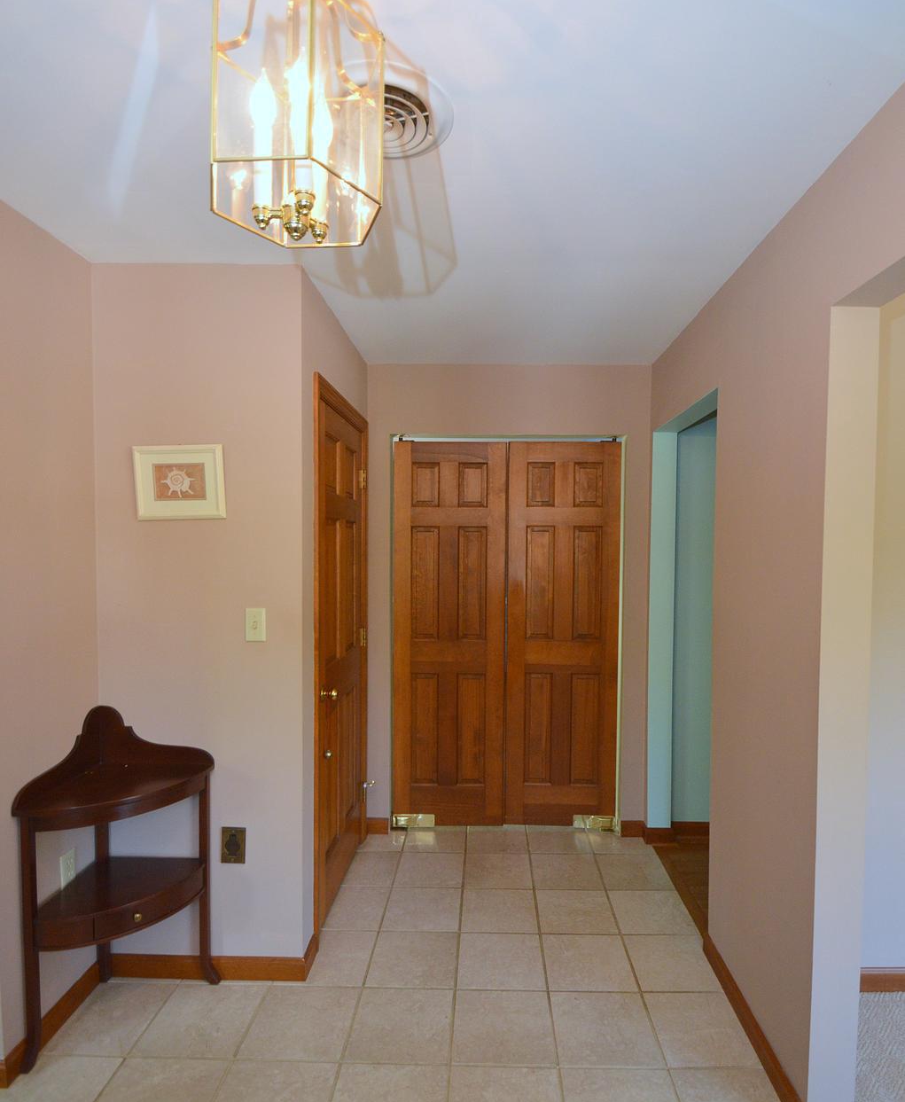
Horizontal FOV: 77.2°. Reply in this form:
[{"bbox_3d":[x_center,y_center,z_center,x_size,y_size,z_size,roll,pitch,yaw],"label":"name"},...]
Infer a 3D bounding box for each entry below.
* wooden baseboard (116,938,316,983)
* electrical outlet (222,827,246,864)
[{"bbox_3d":[-0.848,1.433,2.015,0.700,0.082,0.135,0,2,2],"label":"wooden baseboard"},{"bbox_3d":[-0.750,1.011,1.945,0.081,0.123,0.012,0,2,2],"label":"electrical outlet"}]

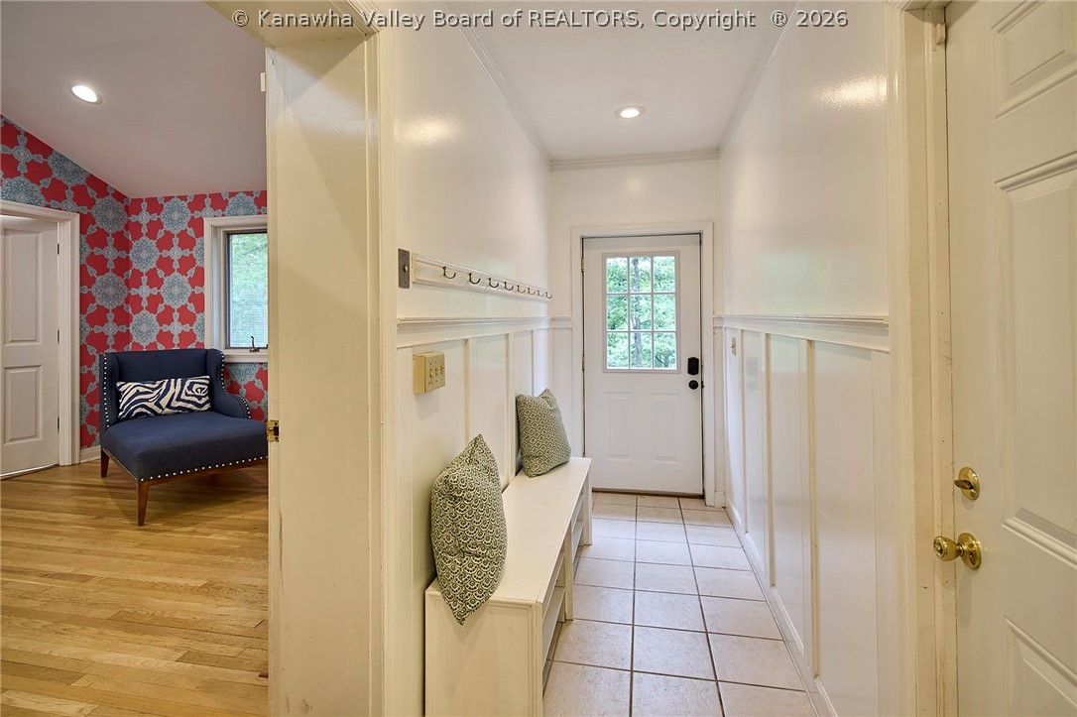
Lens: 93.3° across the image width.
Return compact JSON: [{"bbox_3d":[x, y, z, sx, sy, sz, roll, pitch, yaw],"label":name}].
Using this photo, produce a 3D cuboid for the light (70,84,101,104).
[{"bbox_3d":[-3.272,-1.913,3.680,0.183,0.030,0.183,0,-20,11],"label":"light"}]

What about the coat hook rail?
[{"bbox_3d":[-0.140,-0.398,2.905,0.060,0.105,2.580,0,5,11],"label":"coat hook rail"}]

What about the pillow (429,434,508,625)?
[{"bbox_3d":[-0.228,0.544,1.720,0.190,0.450,0.450,-8,2,8],"label":"pillow"}]

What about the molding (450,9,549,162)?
[{"bbox_3d":[-0.141,-1.459,2.955,0.045,0.075,2.450,0,5,11],"label":"molding"}]

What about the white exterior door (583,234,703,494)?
[{"bbox_3d":[0.820,0.042,4.060,0.915,2.030,0.045,0,3,11],"label":"white exterior door"}]

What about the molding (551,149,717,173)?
[{"bbox_3d":[0.743,-1.568,4.030,1.350,0.080,0.050,1,3,11],"label":"molding"}]

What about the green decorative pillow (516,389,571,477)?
[{"bbox_3d":[0.029,0.421,3.000,0.160,0.440,0.440,-18,-8,29],"label":"green decorative pillow"}]

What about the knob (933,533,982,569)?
[{"bbox_3d":[0.854,0.394,1.046,0.063,0.067,0.067,0,3,11],"label":"knob"}]

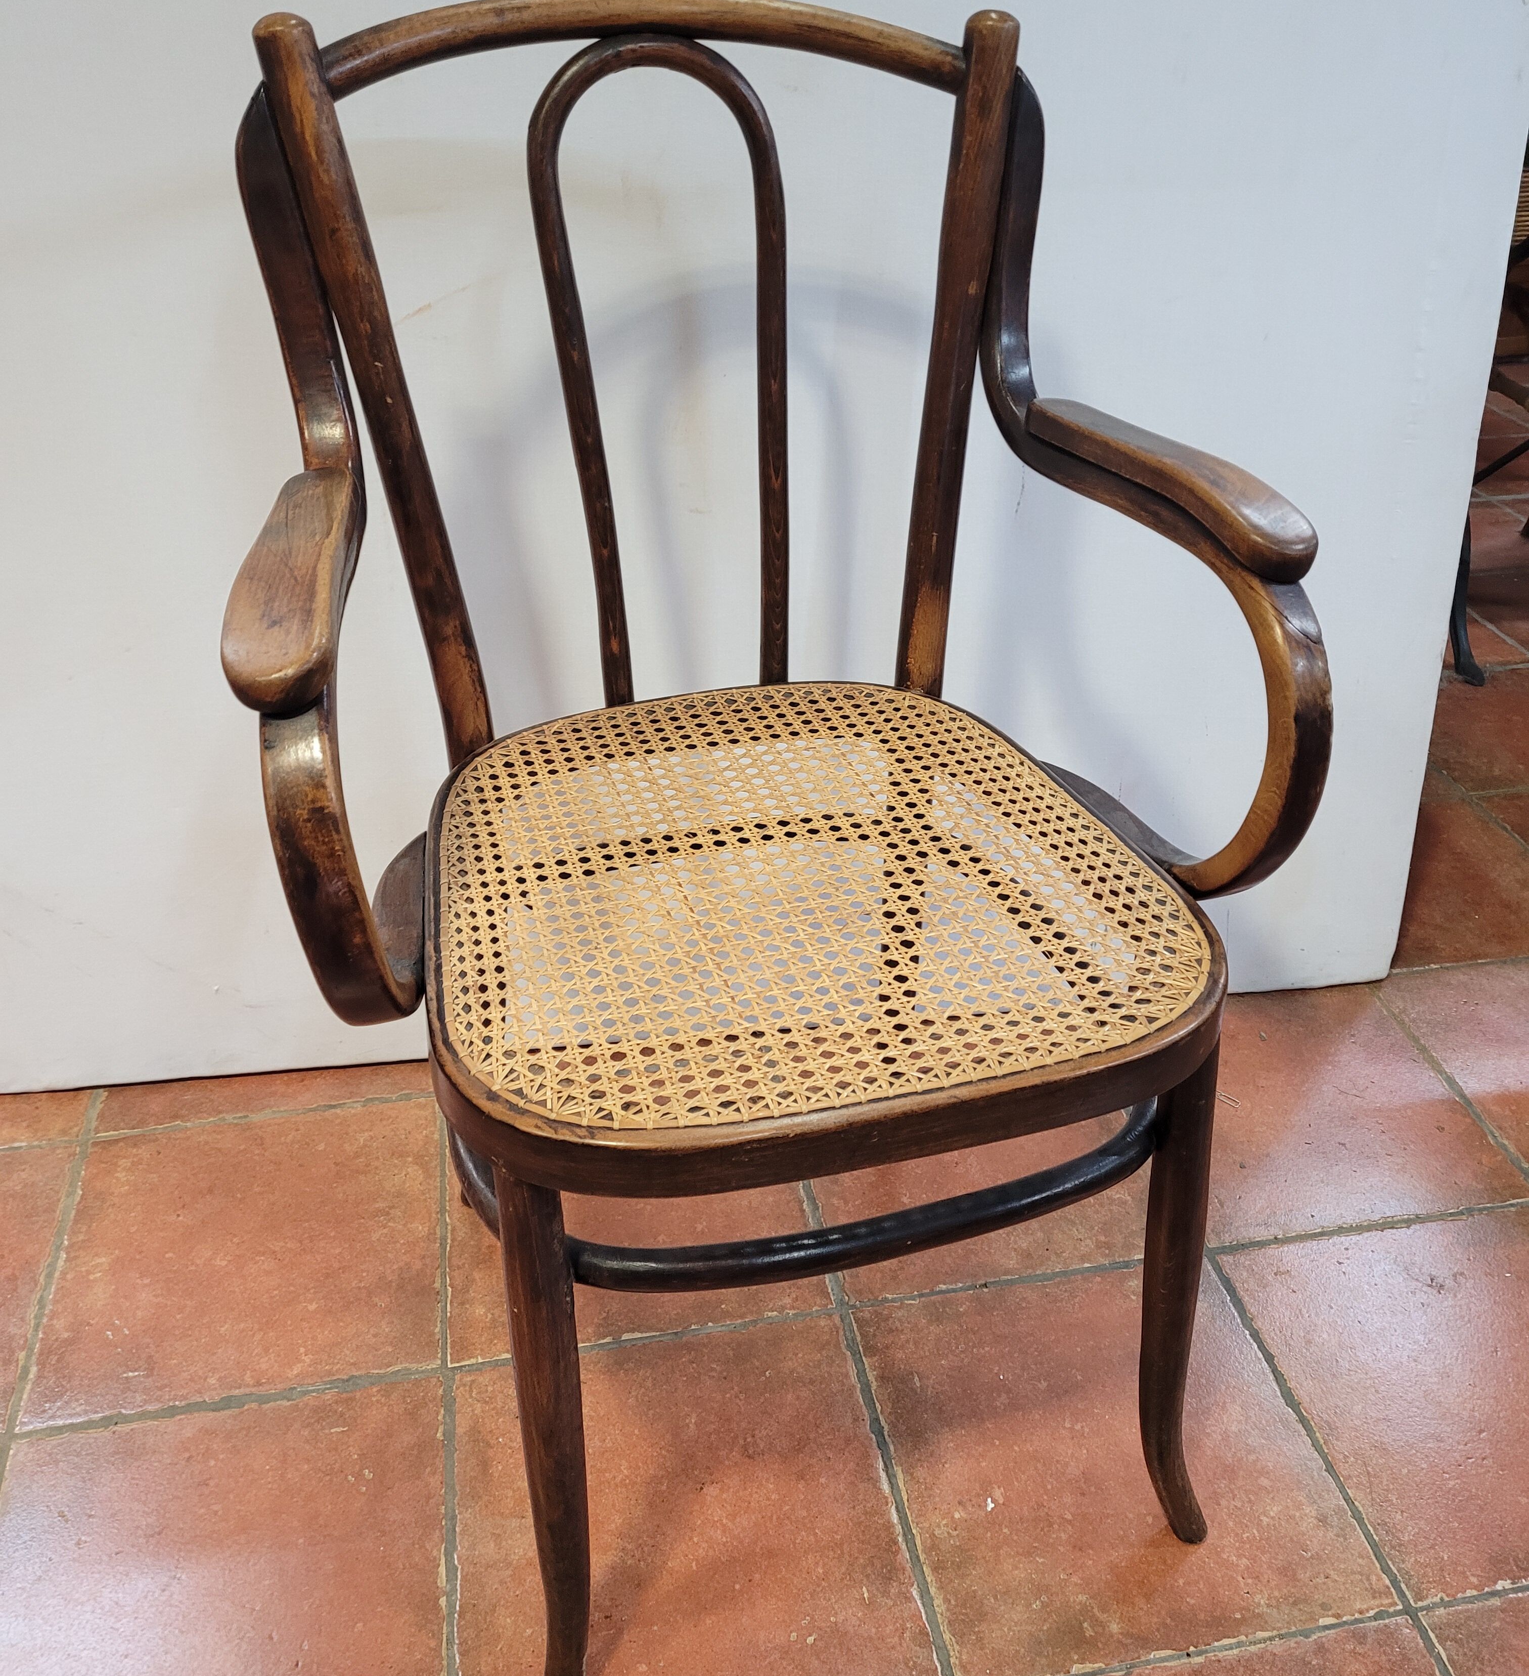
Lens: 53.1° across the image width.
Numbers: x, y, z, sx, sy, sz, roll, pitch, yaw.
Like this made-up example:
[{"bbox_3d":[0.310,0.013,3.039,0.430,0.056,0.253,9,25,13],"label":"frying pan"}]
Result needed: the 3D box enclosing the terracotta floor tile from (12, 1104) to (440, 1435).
[{"bbox_3d":[-0.428,0.344,1.282,0.306,0.010,0.306,-6,34,-9],"label":"terracotta floor tile"}]

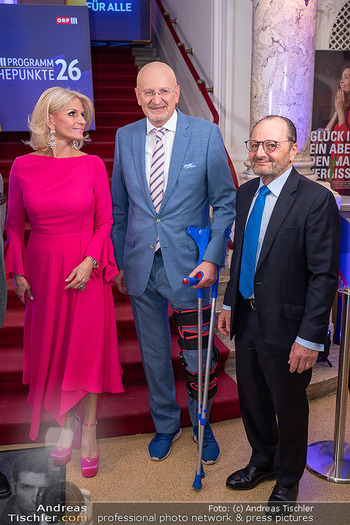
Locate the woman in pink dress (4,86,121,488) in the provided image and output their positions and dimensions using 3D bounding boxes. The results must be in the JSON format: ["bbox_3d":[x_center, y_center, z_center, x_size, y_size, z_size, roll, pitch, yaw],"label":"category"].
[{"bbox_3d":[-0.514,0.116,2.499,0.540,1.810,0.420,-2,11,-5],"label":"woman in pink dress"}]

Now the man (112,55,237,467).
[{"bbox_3d":[-0.005,0.053,2.542,0.560,1.910,0.420,4,18,17],"label":"man"}]

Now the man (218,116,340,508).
[{"bbox_3d":[0.438,0.223,2.288,0.540,1.660,0.370,10,16,44],"label":"man"}]

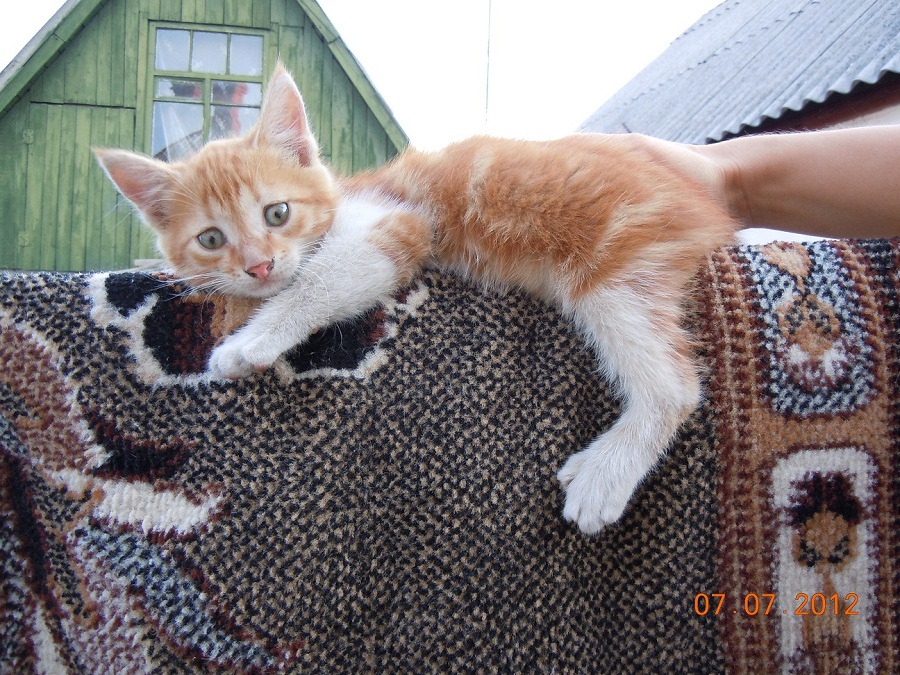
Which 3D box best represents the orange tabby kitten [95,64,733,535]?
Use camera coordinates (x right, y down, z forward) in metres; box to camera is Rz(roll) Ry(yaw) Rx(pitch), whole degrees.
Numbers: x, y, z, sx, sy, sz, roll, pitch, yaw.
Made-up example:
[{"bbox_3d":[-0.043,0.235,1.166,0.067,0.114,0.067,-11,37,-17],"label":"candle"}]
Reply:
[{"bbox_3d":[-0.013,-0.019,0.388,0.295,0.215,0.130,2,1,-10],"label":"orange tabby kitten"}]

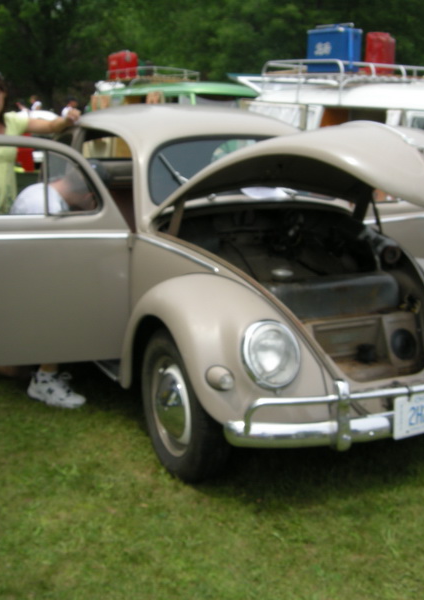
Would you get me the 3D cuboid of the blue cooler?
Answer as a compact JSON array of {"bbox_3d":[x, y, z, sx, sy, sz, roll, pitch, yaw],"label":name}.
[{"bbox_3d":[1.197,-2.447,8.100,0.460,0.450,0.280,12,17,39],"label":"blue cooler"}]

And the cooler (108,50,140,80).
[{"bbox_3d":[-1.362,-3.572,12.700,0.260,0.400,0.400,-11,18,-43],"label":"cooler"}]

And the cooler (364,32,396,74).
[{"bbox_3d":[1.640,-2.400,8.100,0.180,0.400,0.260,-9,17,-38],"label":"cooler"}]

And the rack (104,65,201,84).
[{"bbox_3d":[-0.916,-3.400,12.600,1.150,0.200,1.250,-6,15,-28],"label":"rack"}]

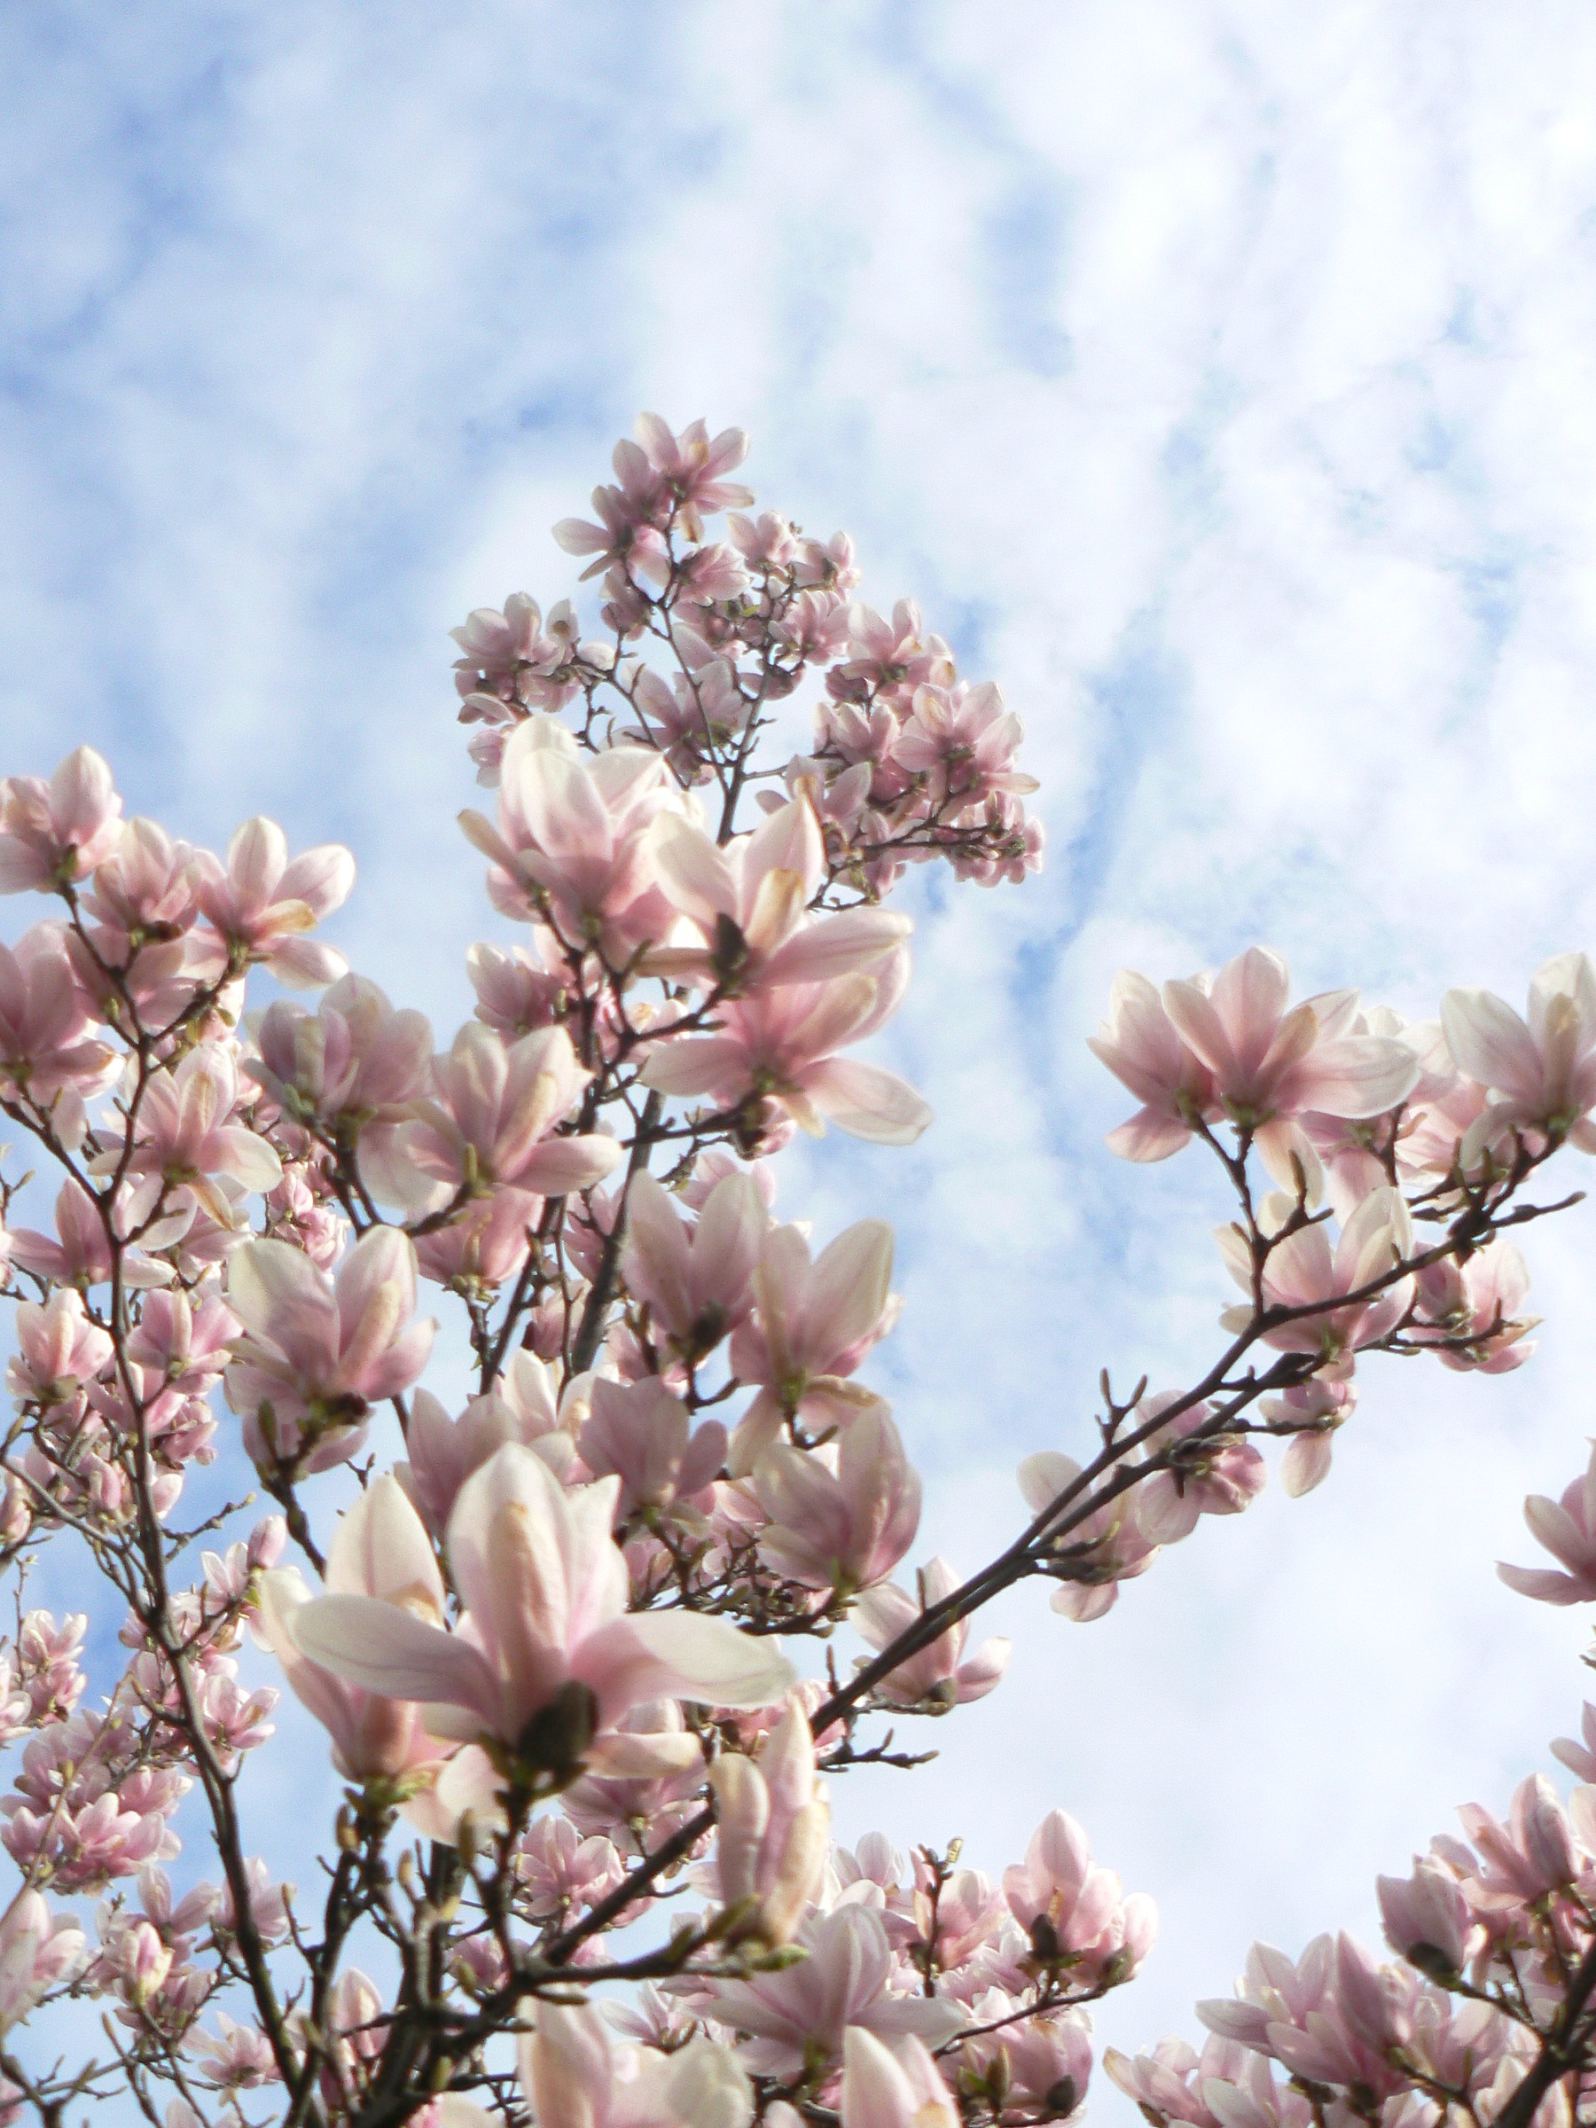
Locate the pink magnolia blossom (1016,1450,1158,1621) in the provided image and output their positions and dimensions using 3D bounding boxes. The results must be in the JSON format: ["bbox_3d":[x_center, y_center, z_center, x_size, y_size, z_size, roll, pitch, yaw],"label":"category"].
[{"bbox_3d":[0.196,0.320,1.500,0.096,0.119,0.091,-13,-33,5],"label":"pink magnolia blossom"}]

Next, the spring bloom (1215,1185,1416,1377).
[{"bbox_3d":[0.292,0.122,1.250,0.113,0.085,0.105,0,-32,0],"label":"spring bloom"}]

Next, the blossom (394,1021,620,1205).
[{"bbox_3d":[-0.154,0.025,1.170,0.120,0.085,0.108,0,-32,0],"label":"blossom"}]

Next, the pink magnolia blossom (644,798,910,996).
[{"bbox_3d":[-0.011,-0.090,1.200,0.144,0.098,0.123,11,-33,-1],"label":"pink magnolia blossom"}]

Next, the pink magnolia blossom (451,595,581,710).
[{"bbox_3d":[-0.271,-0.388,2.135,0.130,0.093,0.130,0,-25,-7],"label":"pink magnolia blossom"}]

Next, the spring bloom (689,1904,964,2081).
[{"bbox_3d":[0.015,0.524,1.250,0.155,0.092,0.135,0,-32,0],"label":"spring bloom"}]

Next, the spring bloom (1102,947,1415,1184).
[{"bbox_3d":[0.262,0.002,1.200,0.149,0.092,0.130,0,-32,0],"label":"spring bloom"}]

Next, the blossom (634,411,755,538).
[{"bbox_3d":[-0.110,-0.580,2.212,0.130,0.100,0.130,20,-32,-8],"label":"blossom"}]

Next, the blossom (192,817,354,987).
[{"bbox_3d":[-0.404,-0.124,1.700,0.124,0.135,0.118,22,-33,-14],"label":"blossom"}]

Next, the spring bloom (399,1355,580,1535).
[{"bbox_3d":[-0.195,0.241,1.400,0.114,0.116,0.108,5,-33,-7],"label":"spring bloom"}]

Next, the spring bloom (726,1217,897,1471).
[{"bbox_3d":[0.007,0.135,1.070,0.088,0.100,0.090,0,-32,0],"label":"spring bloom"}]

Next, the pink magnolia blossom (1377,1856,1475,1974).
[{"bbox_3d":[0.497,0.672,1.737,0.075,0.085,0.075,-15,-49,10],"label":"pink magnolia blossom"}]

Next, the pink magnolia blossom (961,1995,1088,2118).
[{"bbox_3d":[0.176,0.765,1.700,0.098,0.093,0.093,-3,-33,5],"label":"pink magnolia blossom"}]

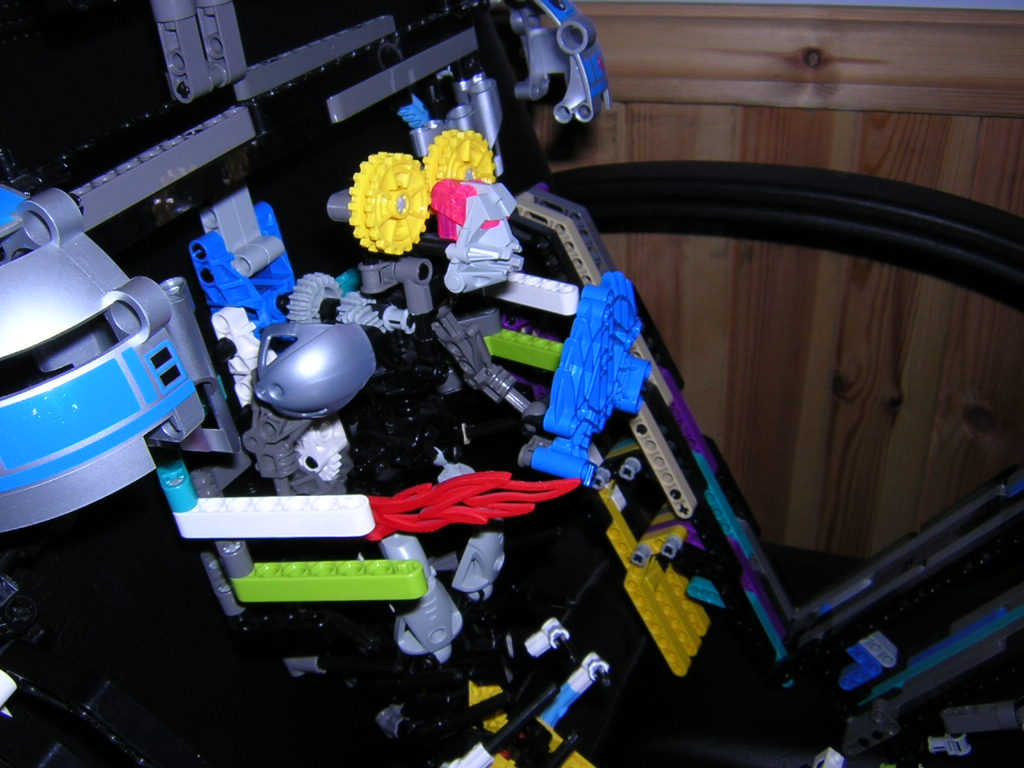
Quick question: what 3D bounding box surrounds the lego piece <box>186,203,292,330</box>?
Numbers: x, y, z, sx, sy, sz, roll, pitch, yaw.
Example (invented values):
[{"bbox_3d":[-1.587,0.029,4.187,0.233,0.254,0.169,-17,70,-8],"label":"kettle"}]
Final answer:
[{"bbox_3d":[-0.085,-0.037,0.340,0.013,0.037,0.032,0,26,22],"label":"lego piece"}]

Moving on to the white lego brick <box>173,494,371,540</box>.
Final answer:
[{"bbox_3d":[-0.062,0.034,0.273,0.056,0.008,0.007,-4,26,19],"label":"white lego brick"}]

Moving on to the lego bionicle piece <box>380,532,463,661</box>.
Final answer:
[{"bbox_3d":[-0.028,0.065,0.325,0.021,0.036,0.015,-13,24,-1],"label":"lego bionicle piece"}]

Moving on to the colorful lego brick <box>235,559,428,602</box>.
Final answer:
[{"bbox_3d":[-0.051,0.054,0.291,0.056,0.008,0.007,-3,24,13],"label":"colorful lego brick"}]

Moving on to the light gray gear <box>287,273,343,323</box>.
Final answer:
[{"bbox_3d":[-0.063,-0.025,0.338,0.008,0.022,0.022,5,28,19],"label":"light gray gear"}]

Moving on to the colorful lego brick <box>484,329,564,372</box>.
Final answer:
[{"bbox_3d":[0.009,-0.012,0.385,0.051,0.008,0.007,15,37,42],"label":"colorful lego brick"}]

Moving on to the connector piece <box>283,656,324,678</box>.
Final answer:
[{"bbox_3d":[-0.070,0.096,0.360,0.015,0.008,0.008,-7,25,2],"label":"connector piece"}]

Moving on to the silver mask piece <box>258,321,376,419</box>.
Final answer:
[{"bbox_3d":[-0.057,-0.004,0.308,0.030,0.025,0.024,-22,31,-32],"label":"silver mask piece"}]

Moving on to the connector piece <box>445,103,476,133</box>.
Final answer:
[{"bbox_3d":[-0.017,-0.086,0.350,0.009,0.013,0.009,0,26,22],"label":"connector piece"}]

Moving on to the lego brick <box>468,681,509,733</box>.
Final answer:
[{"bbox_3d":[-0.009,0.117,0.385,0.016,0.018,0.013,-4,26,0],"label":"lego brick"}]

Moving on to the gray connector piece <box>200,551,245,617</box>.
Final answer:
[{"bbox_3d":[-0.090,0.062,0.332,0.008,0.022,0.008,-1,27,22],"label":"gray connector piece"}]

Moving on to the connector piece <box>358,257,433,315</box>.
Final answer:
[{"bbox_3d":[-0.035,-0.029,0.320,0.025,0.017,0.009,17,35,34],"label":"connector piece"}]

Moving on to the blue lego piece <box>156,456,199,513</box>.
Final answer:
[{"bbox_3d":[-0.087,0.025,0.276,0.007,0.016,0.007,-4,26,19],"label":"blue lego piece"}]

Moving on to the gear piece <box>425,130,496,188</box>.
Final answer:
[{"bbox_3d":[-0.015,-0.059,0.302,0.009,0.026,0.026,17,33,34],"label":"gear piece"}]

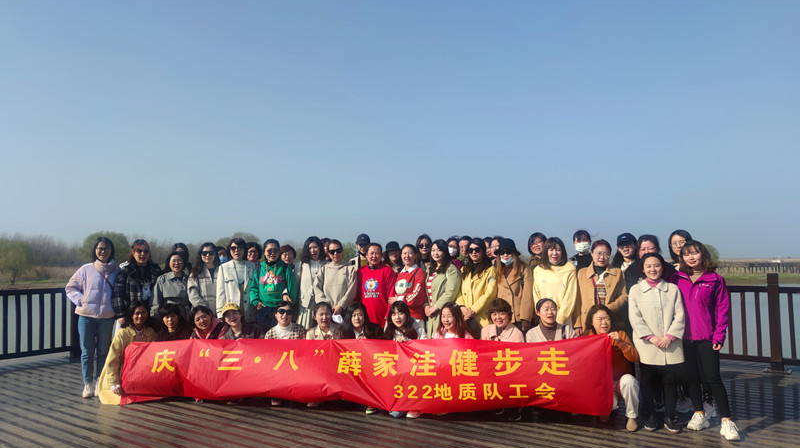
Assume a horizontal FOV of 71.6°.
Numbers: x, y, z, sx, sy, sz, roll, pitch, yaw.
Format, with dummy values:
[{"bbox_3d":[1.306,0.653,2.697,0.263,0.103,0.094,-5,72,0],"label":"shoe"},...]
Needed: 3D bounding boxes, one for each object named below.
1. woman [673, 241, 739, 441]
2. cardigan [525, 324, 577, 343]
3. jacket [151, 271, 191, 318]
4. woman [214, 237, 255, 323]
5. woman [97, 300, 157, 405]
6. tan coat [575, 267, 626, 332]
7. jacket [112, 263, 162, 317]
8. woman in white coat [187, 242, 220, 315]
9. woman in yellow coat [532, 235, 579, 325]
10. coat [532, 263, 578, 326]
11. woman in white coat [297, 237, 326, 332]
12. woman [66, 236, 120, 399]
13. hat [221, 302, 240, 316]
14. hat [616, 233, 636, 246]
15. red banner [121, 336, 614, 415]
[{"bbox_3d":[2.663,0.970,4.860,0.560,1.660,0.420,-2,-4,25],"label":"woman"},{"bbox_3d":[1.378,1.147,5.017,0.480,0.530,0.350,-1,-4,12],"label":"cardigan"},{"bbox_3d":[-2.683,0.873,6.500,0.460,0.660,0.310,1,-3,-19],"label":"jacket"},{"bbox_3d":[-1.765,0.994,5.950,0.480,1.680,0.320,0,-4,-6],"label":"woman"},{"bbox_3d":[-2.867,1.367,5.880,0.580,1.030,0.650,1,-3,-18],"label":"woman"},{"bbox_3d":[1.945,0.765,5.380,0.510,0.800,0.300,-1,-4,10],"label":"tan coat"},{"bbox_3d":[-2.852,0.756,6.014,0.540,0.680,0.330,2,-4,-25],"label":"jacket"},{"bbox_3d":[-2.139,1.025,6.047,0.470,1.627,0.300,2,-4,-22],"label":"woman in white coat"},{"bbox_3d":[1.519,0.968,5.420,0.470,1.660,0.320,-1,-4,8],"label":"woman in yellow coat"},{"bbox_3d":[1.542,0.698,5.467,0.470,0.650,0.300,-1,-4,14],"label":"coat"},{"bbox_3d":[-0.939,0.985,5.899,0.460,1.687,0.300,1,-4,-12],"label":"woman in white coat"},{"bbox_3d":[-3.387,1.038,6.130,0.540,1.720,0.360,1,-3,-18],"label":"woman"},{"bbox_3d":[-1.778,0.897,5.820,0.175,0.130,0.240,7,12,9],"label":"hat"},{"bbox_3d":[2.389,0.163,5.852,0.200,0.150,0.260,-1,-4,17],"label":"hat"},{"bbox_3d":[-0.467,1.386,5.230,4.720,0.760,0.250,-1,-4,7],"label":"red banner"}]

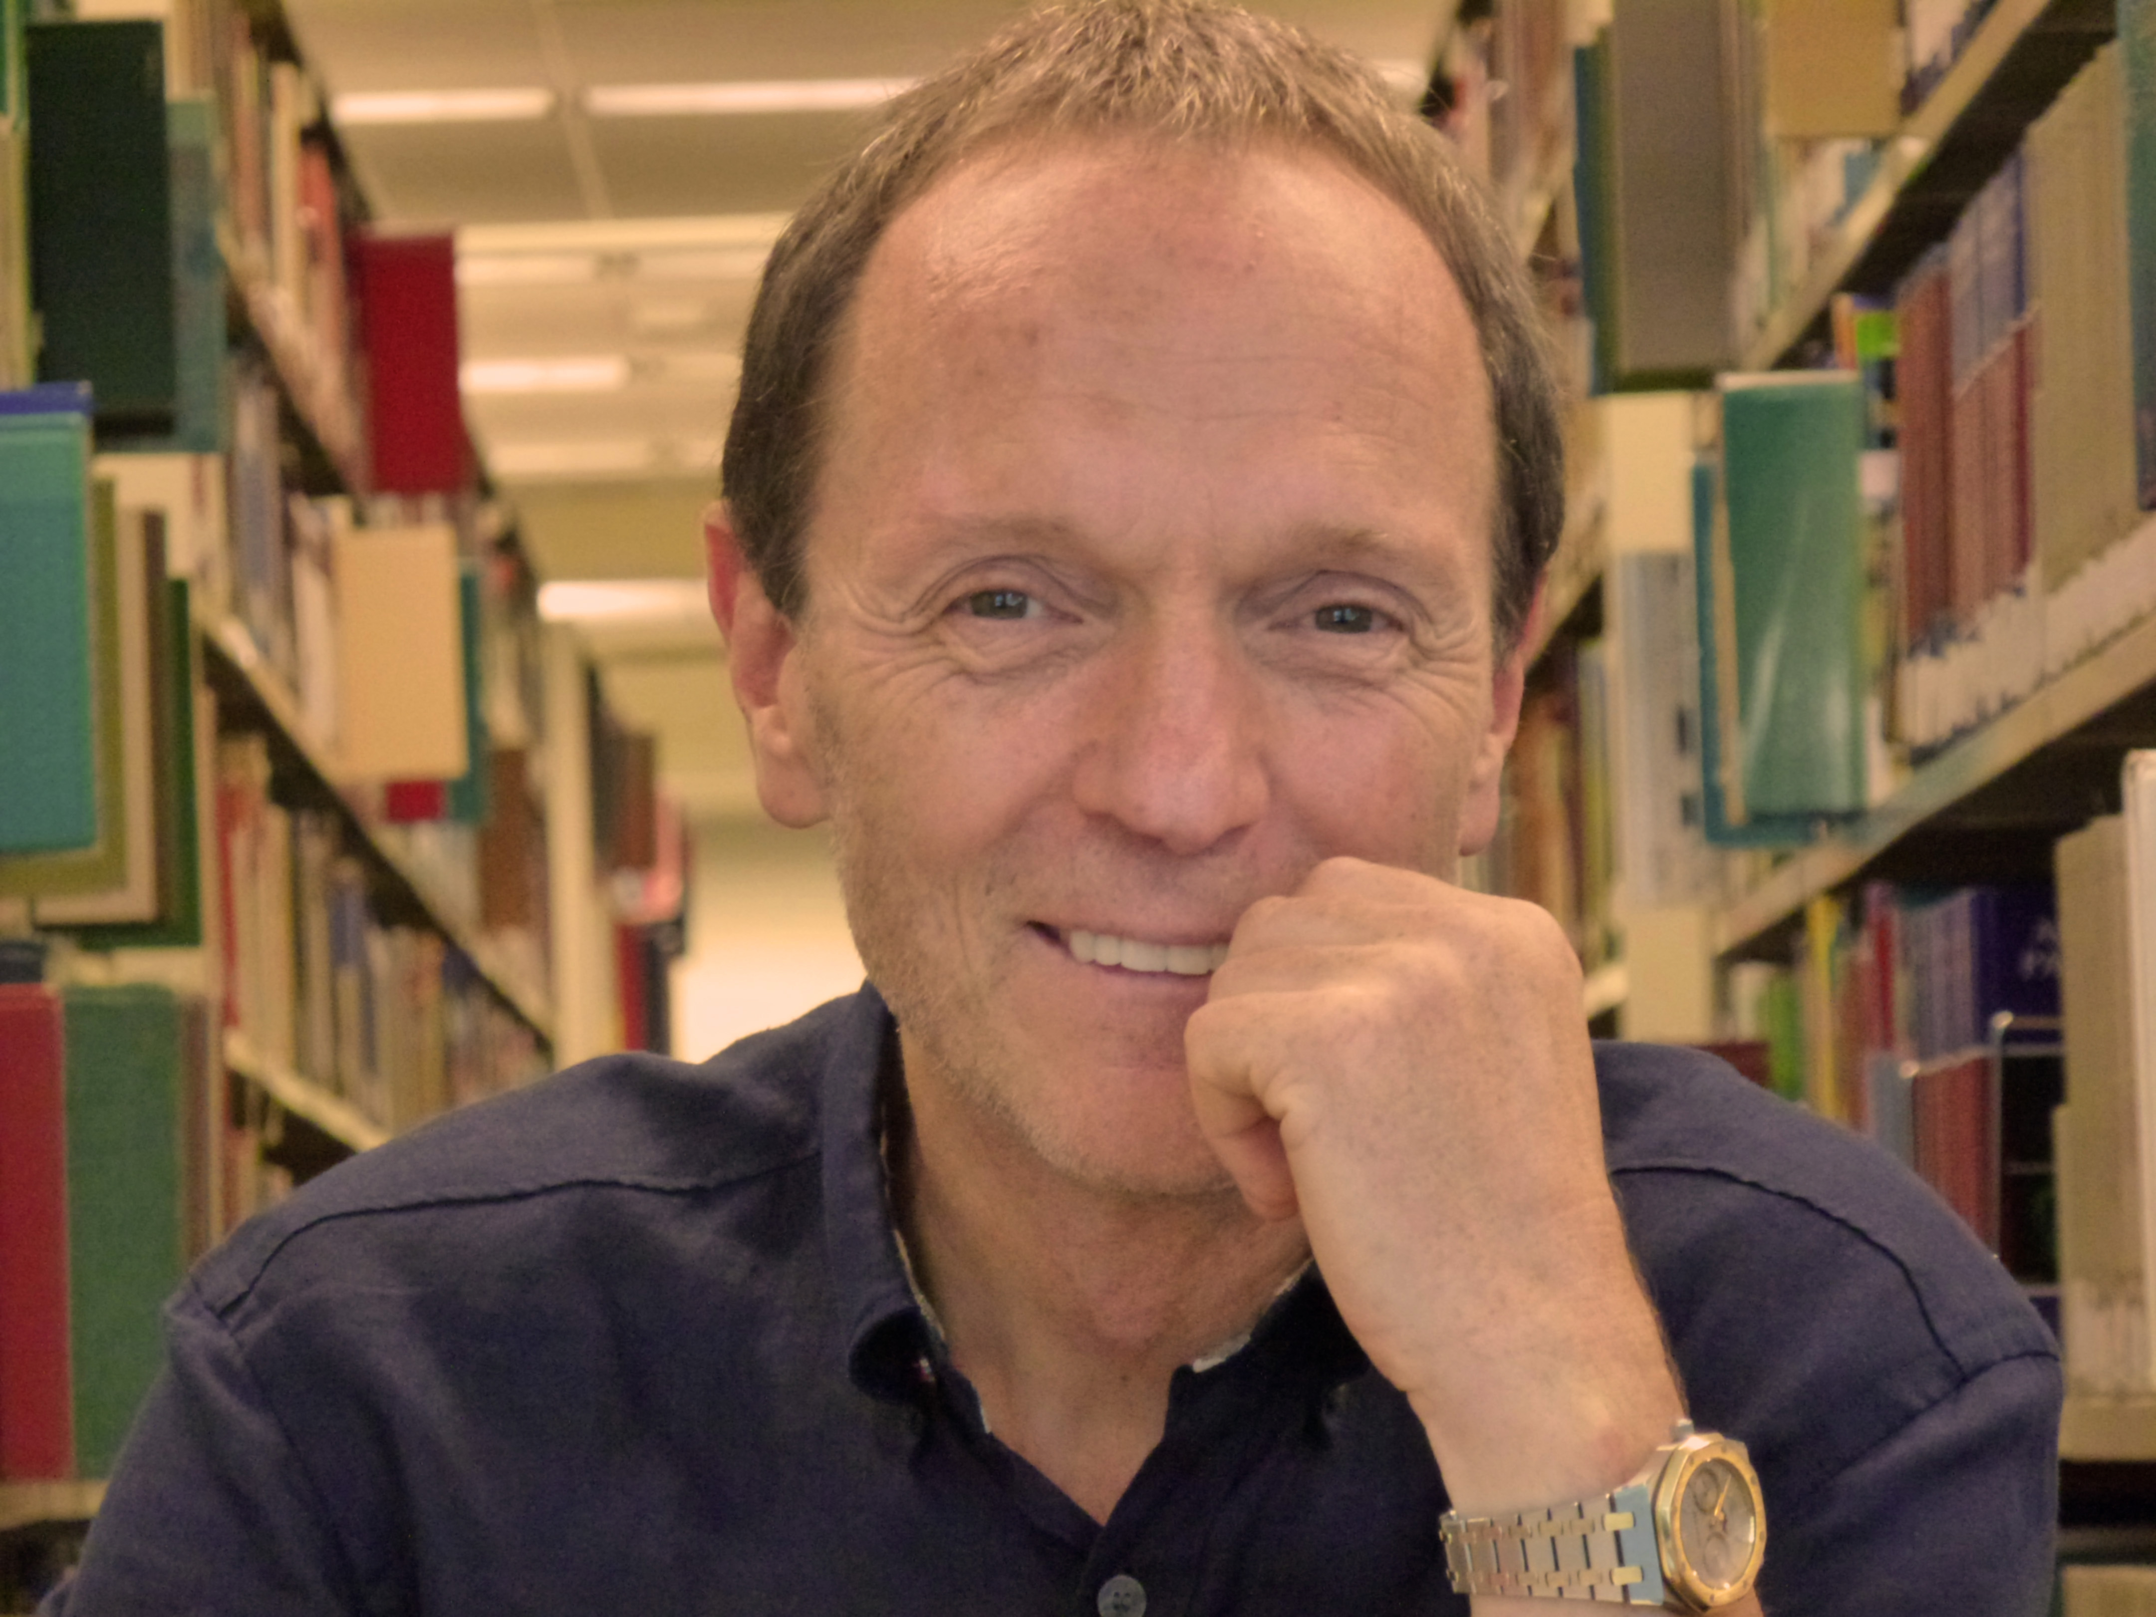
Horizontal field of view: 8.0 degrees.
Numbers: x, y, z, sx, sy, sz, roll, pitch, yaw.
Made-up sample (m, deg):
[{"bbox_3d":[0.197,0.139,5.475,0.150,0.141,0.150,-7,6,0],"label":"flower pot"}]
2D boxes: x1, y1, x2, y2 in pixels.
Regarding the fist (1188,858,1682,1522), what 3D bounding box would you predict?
[{"bbox_3d":[0.068,0.073,2.930,0.088,0.123,0.092,-10,0,-44],"label":"fist"}]

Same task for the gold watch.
[{"bbox_3d":[0.097,0.134,2.900,0.057,0.037,0.067,-1,9,37],"label":"gold watch"}]

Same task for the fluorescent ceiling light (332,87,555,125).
[{"bbox_3d":[-1.312,-0.945,21.100,1.200,0.080,0.300,-1,-3,-1],"label":"fluorescent ceiling light"}]

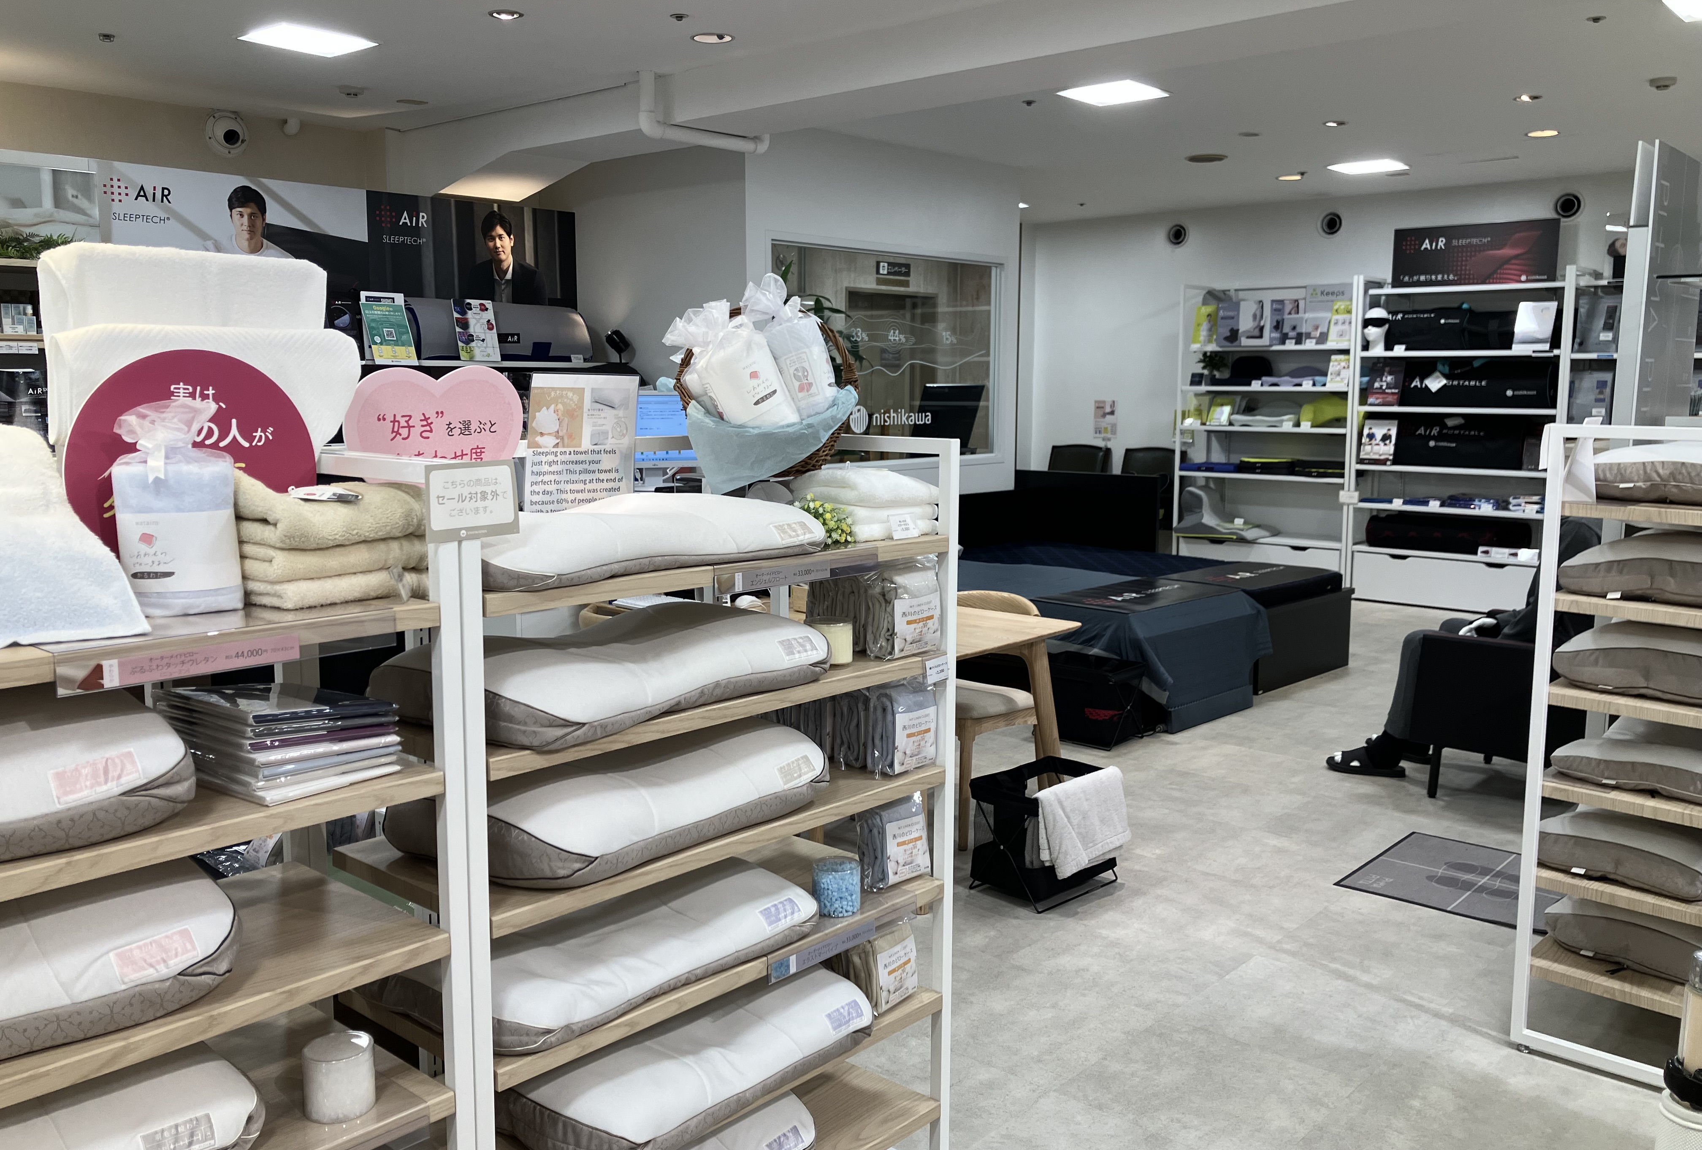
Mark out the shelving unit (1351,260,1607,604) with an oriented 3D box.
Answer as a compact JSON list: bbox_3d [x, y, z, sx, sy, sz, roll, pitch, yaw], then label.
[{"bbox_3d":[4.135,-0.893,9.275,1.316,2.222,0.476,6,10,39],"label":"shelving unit"}]

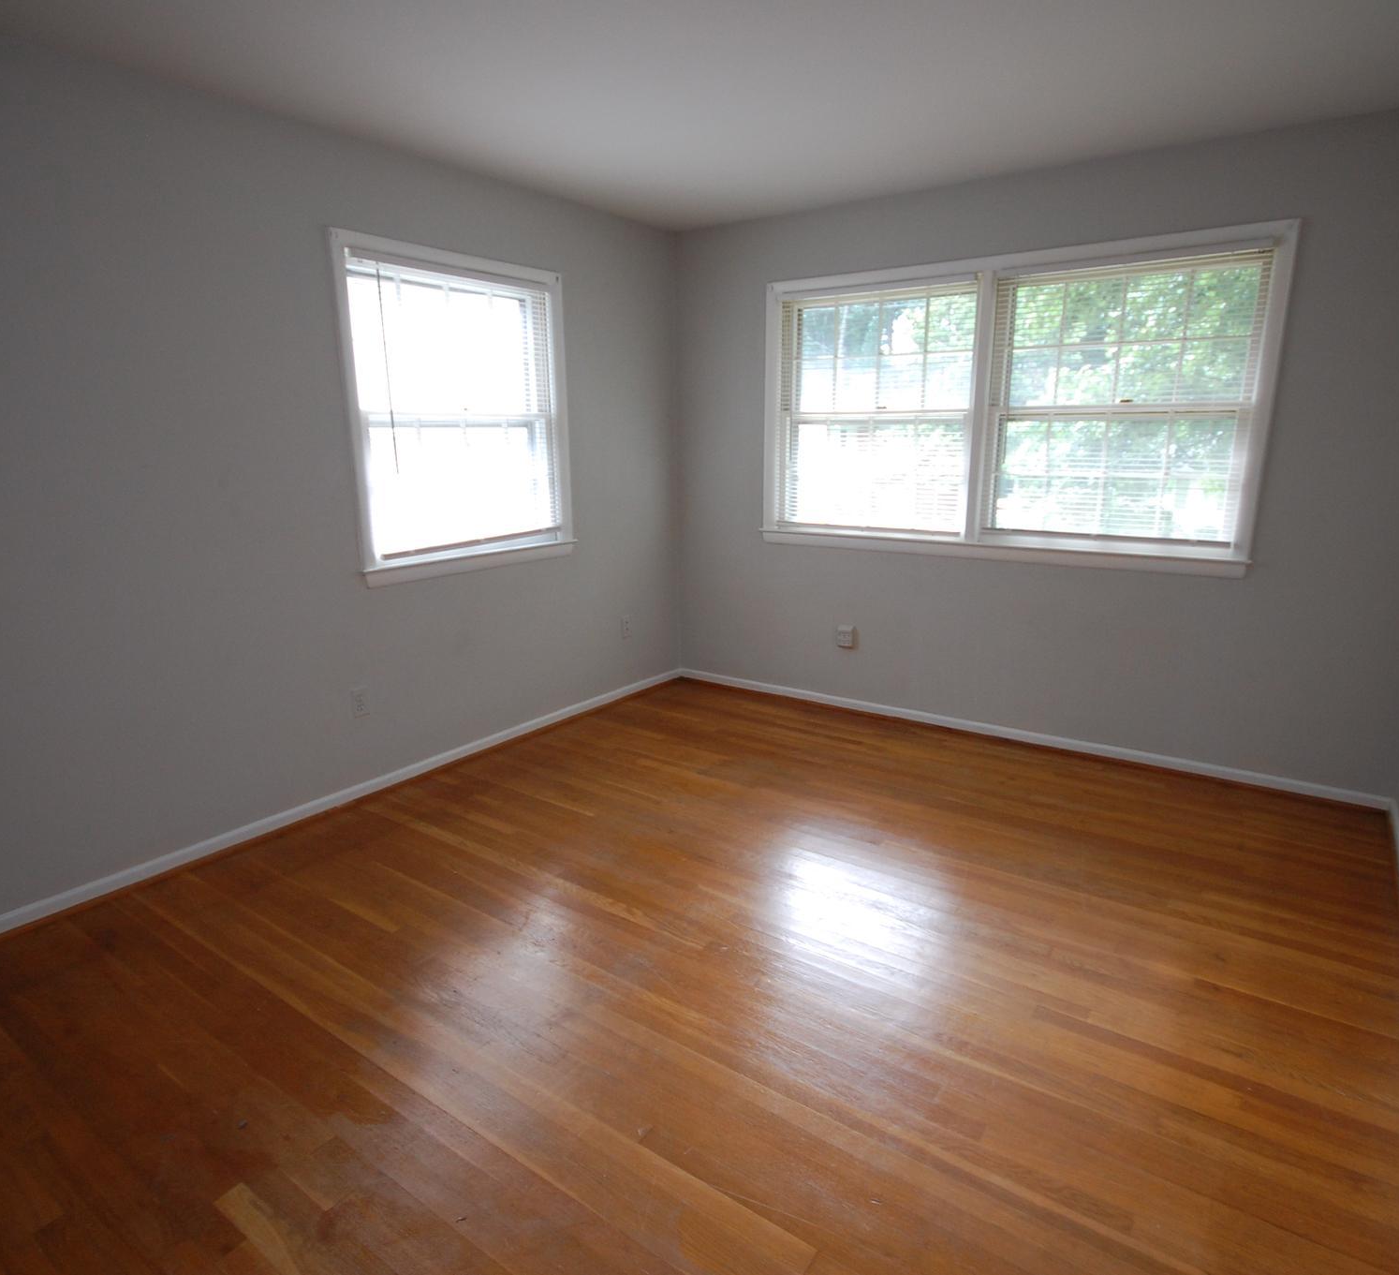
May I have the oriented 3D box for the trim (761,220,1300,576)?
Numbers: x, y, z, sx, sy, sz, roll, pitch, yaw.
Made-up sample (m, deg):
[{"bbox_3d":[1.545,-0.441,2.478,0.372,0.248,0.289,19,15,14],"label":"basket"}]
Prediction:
[{"bbox_3d":[1.233,-1.003,3.592,2.220,1.287,0.080,10,17,35],"label":"trim"}]

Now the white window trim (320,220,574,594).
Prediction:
[{"bbox_3d":[-0.975,-0.935,3.424,0.090,1.295,1.127,10,17,35],"label":"white window trim"}]

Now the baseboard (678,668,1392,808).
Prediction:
[{"bbox_3d":[1.240,0.422,3.938,3.330,0.074,0.020,10,17,35],"label":"baseboard"}]

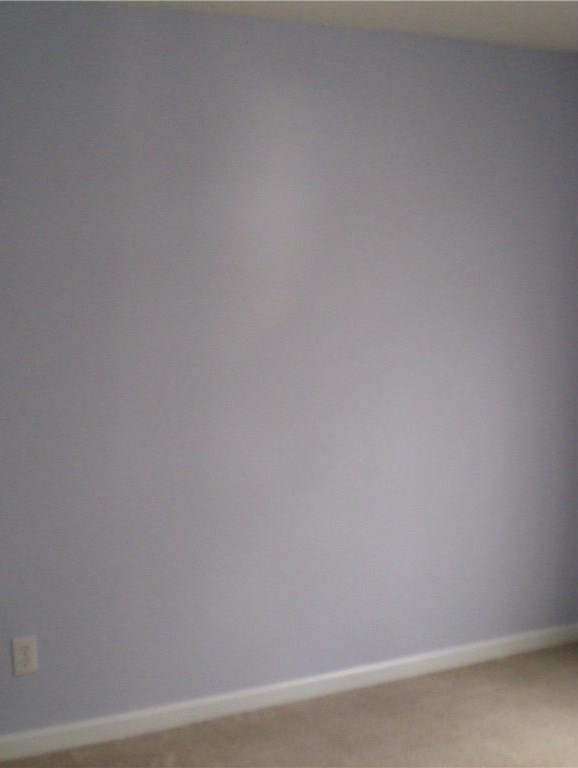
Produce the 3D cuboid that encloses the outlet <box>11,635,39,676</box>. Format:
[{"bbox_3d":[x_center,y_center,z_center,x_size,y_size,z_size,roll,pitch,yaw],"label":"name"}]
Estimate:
[{"bbox_3d":[-0.798,0.826,3.412,0.073,0.117,0.011,-3,5,-28],"label":"outlet"}]

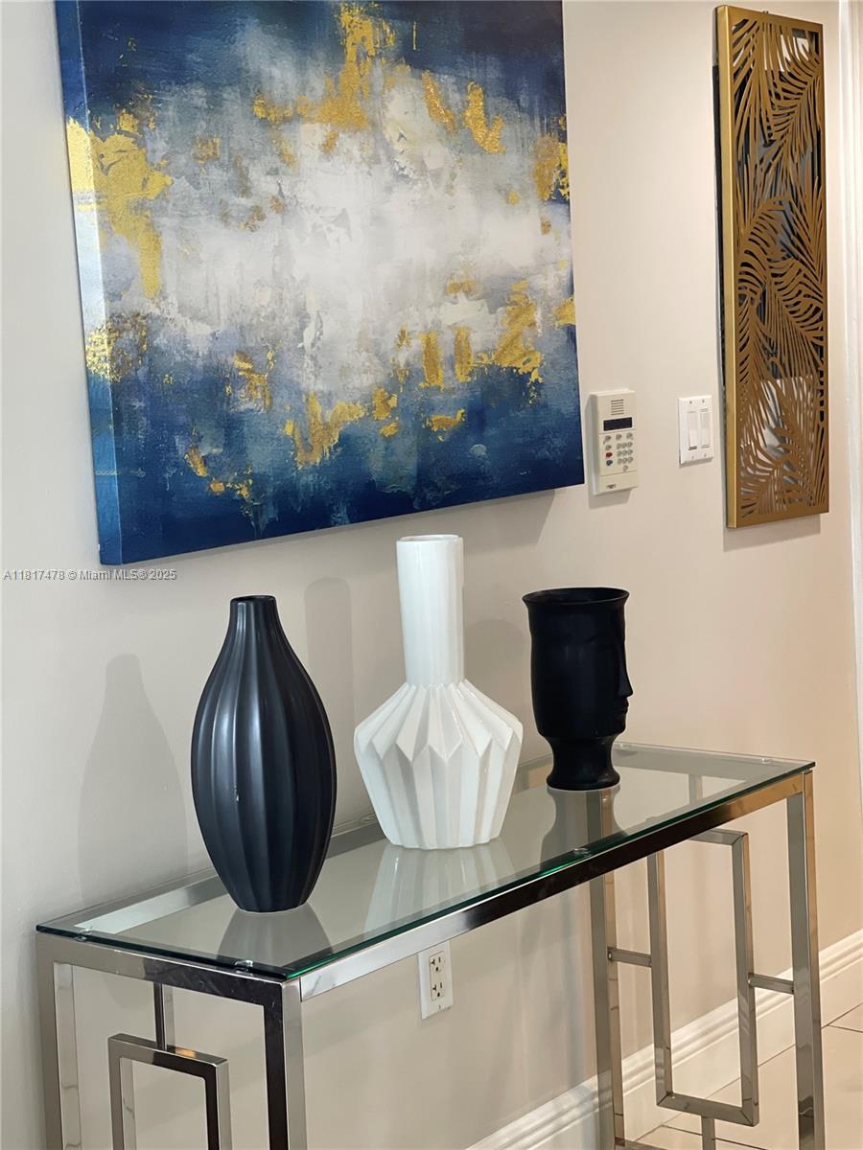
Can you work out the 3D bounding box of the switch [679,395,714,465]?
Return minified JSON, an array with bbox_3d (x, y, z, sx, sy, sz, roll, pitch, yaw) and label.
[{"bbox_3d":[0.469,-0.257,3.775,0.009,0.117,0.115,3,9,38],"label":"switch"}]

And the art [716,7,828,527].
[{"bbox_3d":[0.636,-0.566,3.945,0.028,0.918,0.358,3,9,38],"label":"art"}]

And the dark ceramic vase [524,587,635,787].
[{"bbox_3d":[0.226,0.171,3.193,0.166,0.280,0.159,1,8,30],"label":"dark ceramic vase"}]

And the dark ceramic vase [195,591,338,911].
[{"bbox_3d":[-0.202,0.215,2.585,0.176,0.377,0.176,-3,7,0],"label":"dark ceramic vase"}]

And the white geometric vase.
[{"bbox_3d":[0.005,0.155,2.870,0.228,0.408,0.228,-3,7,0],"label":"white geometric vase"}]

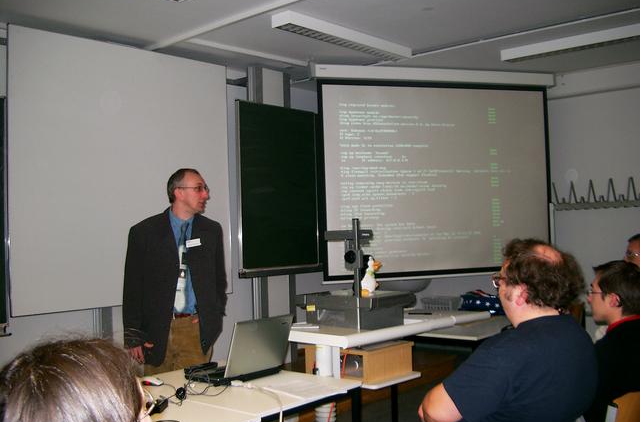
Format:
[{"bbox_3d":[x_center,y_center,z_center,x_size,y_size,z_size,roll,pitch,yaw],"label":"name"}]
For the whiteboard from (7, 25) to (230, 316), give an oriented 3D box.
[{"bbox_3d":[-1.308,-0.250,4.821,0.035,1.798,1.735,-2,-1,42],"label":"whiteboard"}]

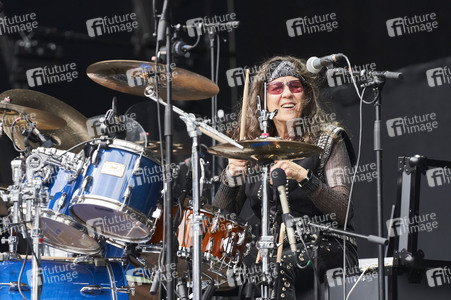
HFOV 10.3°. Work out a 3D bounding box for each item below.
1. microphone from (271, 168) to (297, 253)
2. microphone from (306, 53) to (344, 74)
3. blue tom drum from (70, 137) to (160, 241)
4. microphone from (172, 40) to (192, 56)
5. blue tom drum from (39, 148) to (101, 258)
[{"bbox_3d":[0.194,0.191,7.900,0.046,0.265,0.046,-11,-5,0],"label":"microphone"},{"bbox_3d":[0.325,-0.287,8.098,0.052,0.052,0.185,5,-13,-35],"label":"microphone"},{"bbox_3d":[-0.333,0.135,8.043,0.285,0.235,0.285,11,-23,19],"label":"blue tom drum"},{"bbox_3d":[-0.174,-0.356,8.900,0.056,0.058,0.165,5,-11,-37],"label":"microphone"},{"bbox_3d":[-0.538,0.173,8.461,0.335,0.250,0.335,12,-20,19],"label":"blue tom drum"}]

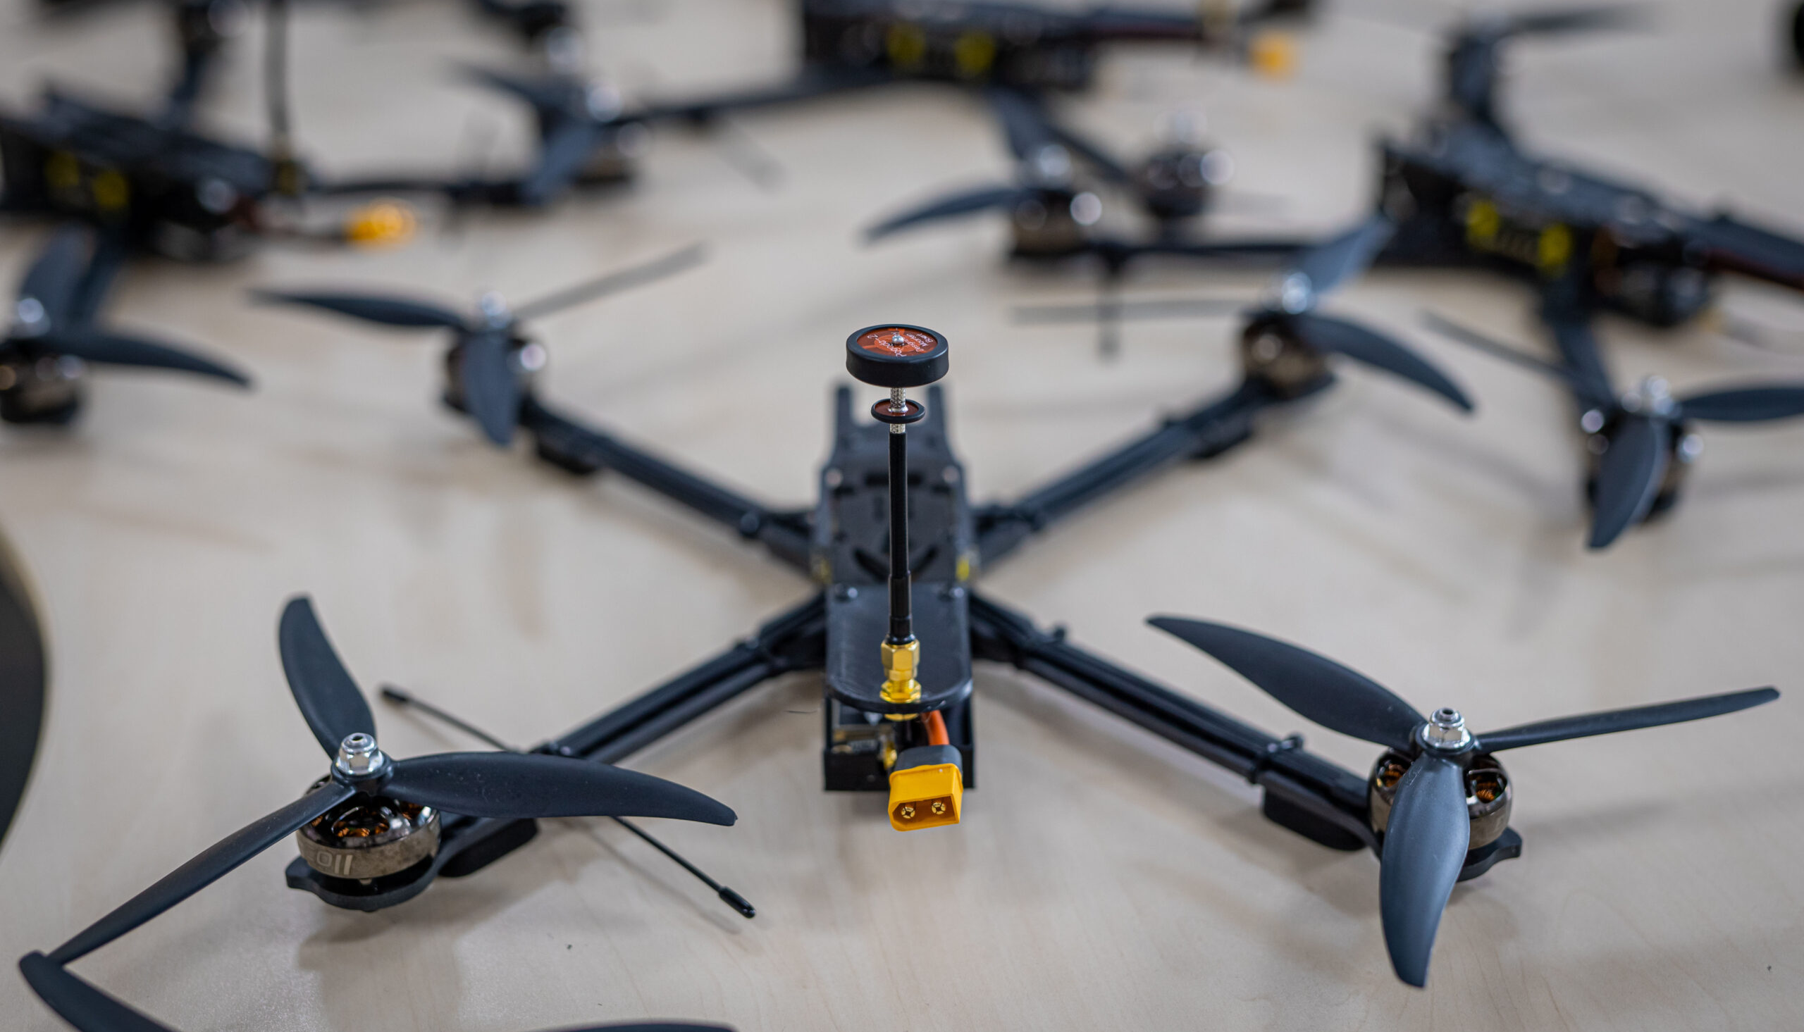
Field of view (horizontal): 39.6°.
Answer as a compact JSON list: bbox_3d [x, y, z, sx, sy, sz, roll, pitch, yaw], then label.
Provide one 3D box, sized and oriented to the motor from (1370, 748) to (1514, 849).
[{"bbox_3d":[0.129,0.067,0.601,0.034,0.020,0.034,-1,29,0],"label":"motor"}]

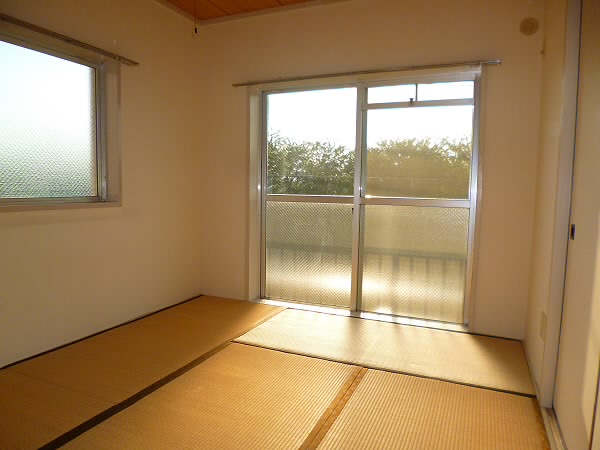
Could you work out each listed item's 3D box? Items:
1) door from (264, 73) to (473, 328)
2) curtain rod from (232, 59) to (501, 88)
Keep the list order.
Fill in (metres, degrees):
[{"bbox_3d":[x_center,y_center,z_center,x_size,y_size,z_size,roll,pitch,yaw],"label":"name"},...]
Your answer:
[{"bbox_3d":[0.445,-0.202,3.304,1.704,1.801,0.090,3,5,23],"label":"door"},{"bbox_3d":[0.368,-1.109,3.088,2.033,0.030,0.070,3,5,23],"label":"curtain rod"}]

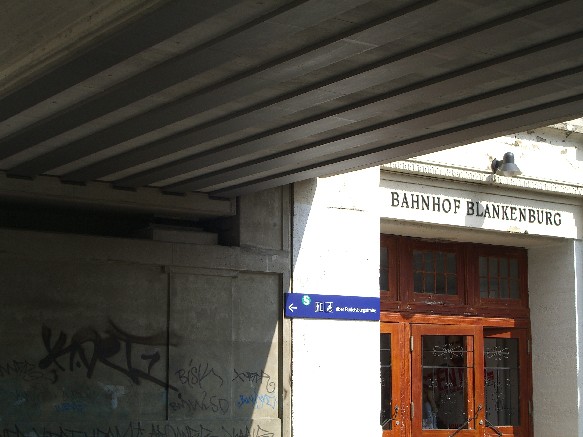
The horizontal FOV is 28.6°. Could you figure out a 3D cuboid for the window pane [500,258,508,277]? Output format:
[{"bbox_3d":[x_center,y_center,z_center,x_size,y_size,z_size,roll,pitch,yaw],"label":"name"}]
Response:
[{"bbox_3d":[2.431,0.559,13.067,0.127,0.208,0.020,6,-10,-36],"label":"window pane"}]

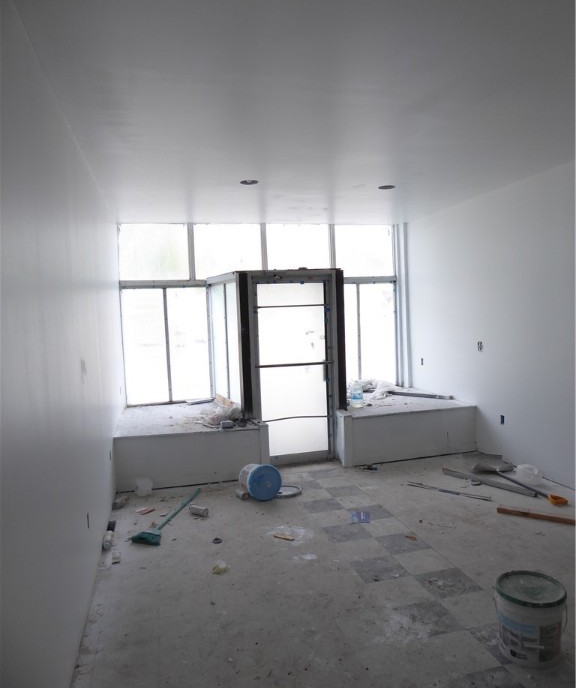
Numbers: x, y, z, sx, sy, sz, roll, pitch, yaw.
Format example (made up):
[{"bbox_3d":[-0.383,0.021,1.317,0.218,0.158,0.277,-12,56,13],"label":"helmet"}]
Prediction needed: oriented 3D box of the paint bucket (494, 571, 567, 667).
[{"bbox_3d":[1.164,1.318,2.663,0.310,0.325,0.310,-2,3,0],"label":"paint bucket"}]

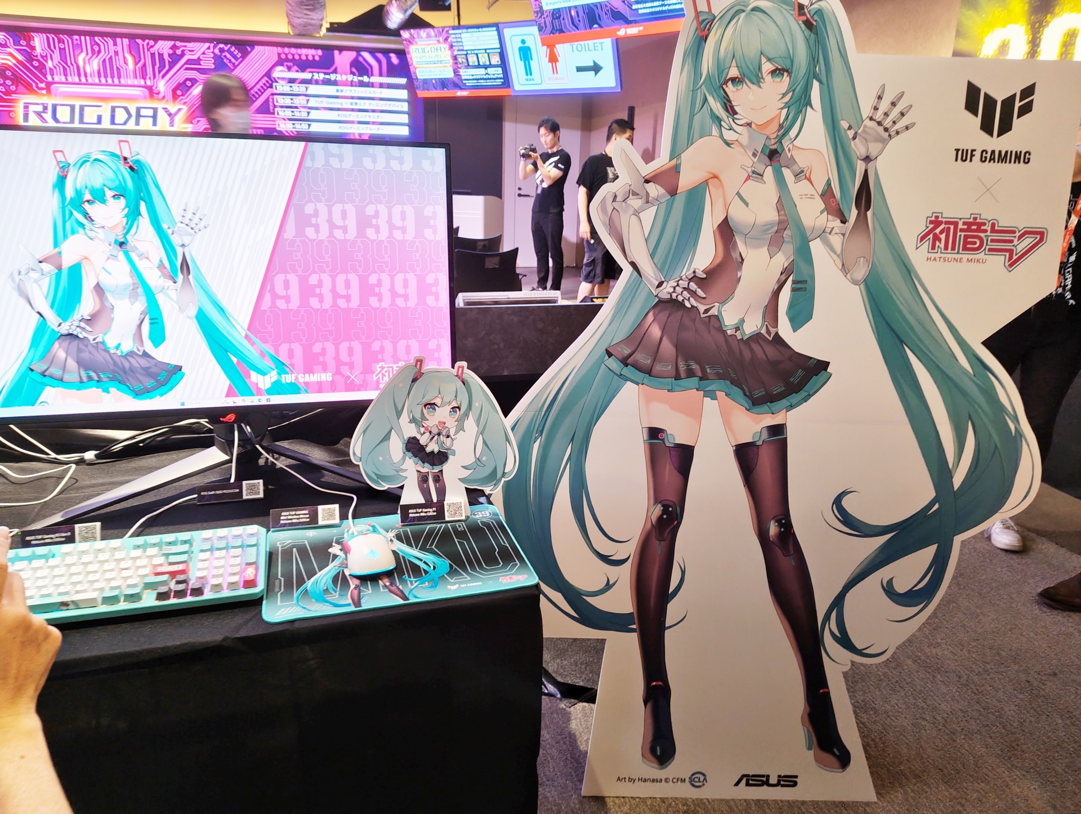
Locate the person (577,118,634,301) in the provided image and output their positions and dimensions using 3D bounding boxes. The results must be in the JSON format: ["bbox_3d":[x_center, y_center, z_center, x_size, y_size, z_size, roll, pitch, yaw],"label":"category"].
[{"bbox_3d":[0.593,-1.517,6.230,0.520,1.649,0.340,-16,24,-42],"label":"person"}]

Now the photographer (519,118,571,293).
[{"bbox_3d":[0.082,-2.006,7.583,0.480,1.730,0.480,-14,23,-40],"label":"photographer"}]

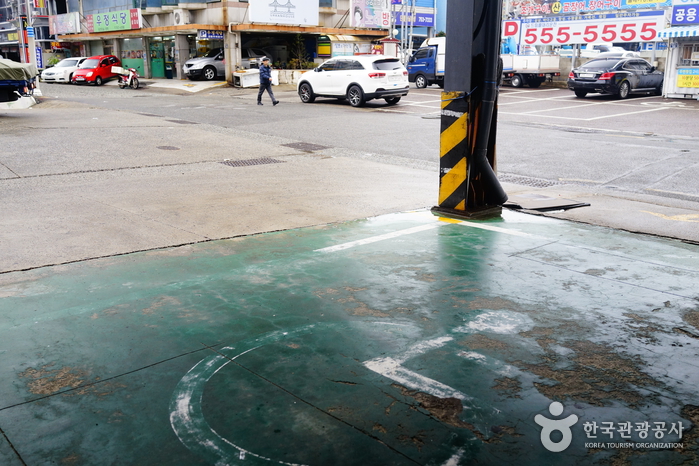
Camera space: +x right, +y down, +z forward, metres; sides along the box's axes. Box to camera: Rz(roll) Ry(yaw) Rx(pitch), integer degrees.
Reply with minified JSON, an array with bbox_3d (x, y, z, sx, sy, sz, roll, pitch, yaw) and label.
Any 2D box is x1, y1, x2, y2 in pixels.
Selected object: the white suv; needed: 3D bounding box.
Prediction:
[{"bbox_3d":[0.050,-5.521,24.399,1.890,1.690,4.770,-13,20,-40],"label":"white suv"}]

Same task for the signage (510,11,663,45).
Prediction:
[{"bbox_3d":[12.170,-10.367,34.600,0.180,1.420,8.000,-11,19,-37],"label":"signage"}]

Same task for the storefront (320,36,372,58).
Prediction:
[{"bbox_3d":[-0.200,-10.544,41.276,1.300,2.750,3.900,13,20,41],"label":"storefront"}]

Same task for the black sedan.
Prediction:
[{"bbox_3d":[10.900,-6.173,27.123,5.130,1.490,1.900,-13,20,-41],"label":"black sedan"}]

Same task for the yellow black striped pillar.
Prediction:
[{"bbox_3d":[1.269,-0.916,7.572,0.360,1.280,0.380,13,20,41],"label":"yellow black striped pillar"}]

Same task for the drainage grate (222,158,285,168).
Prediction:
[{"bbox_3d":[-1.620,-1.169,11.431,1.000,0.050,0.580,-10,18,-34],"label":"drainage grate"}]

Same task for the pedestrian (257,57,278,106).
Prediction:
[{"bbox_3d":[-2.876,-5.366,24.100,0.720,1.680,0.520,2,15,7],"label":"pedestrian"}]

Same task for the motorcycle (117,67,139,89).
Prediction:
[{"bbox_3d":[-10.978,-7.705,33.800,1.880,1.060,0.680,10,18,34],"label":"motorcycle"}]

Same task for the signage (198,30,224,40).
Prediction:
[{"bbox_3d":[-7.417,-10.654,36.600,0.200,0.460,1.600,13,19,39],"label":"signage"}]

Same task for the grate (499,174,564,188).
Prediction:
[{"bbox_3d":[2.450,-0.727,9.758,0.500,0.050,1.000,-13,20,-41],"label":"grate"}]

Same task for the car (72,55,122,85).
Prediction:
[{"bbox_3d":[-13.620,-8.827,36.972,1.500,1.500,3.500,2,15,7],"label":"car"}]

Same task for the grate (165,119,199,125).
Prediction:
[{"bbox_3d":[-4.420,-2.918,18.053,0.530,0.050,1.120,-11,18,-36],"label":"grate"}]

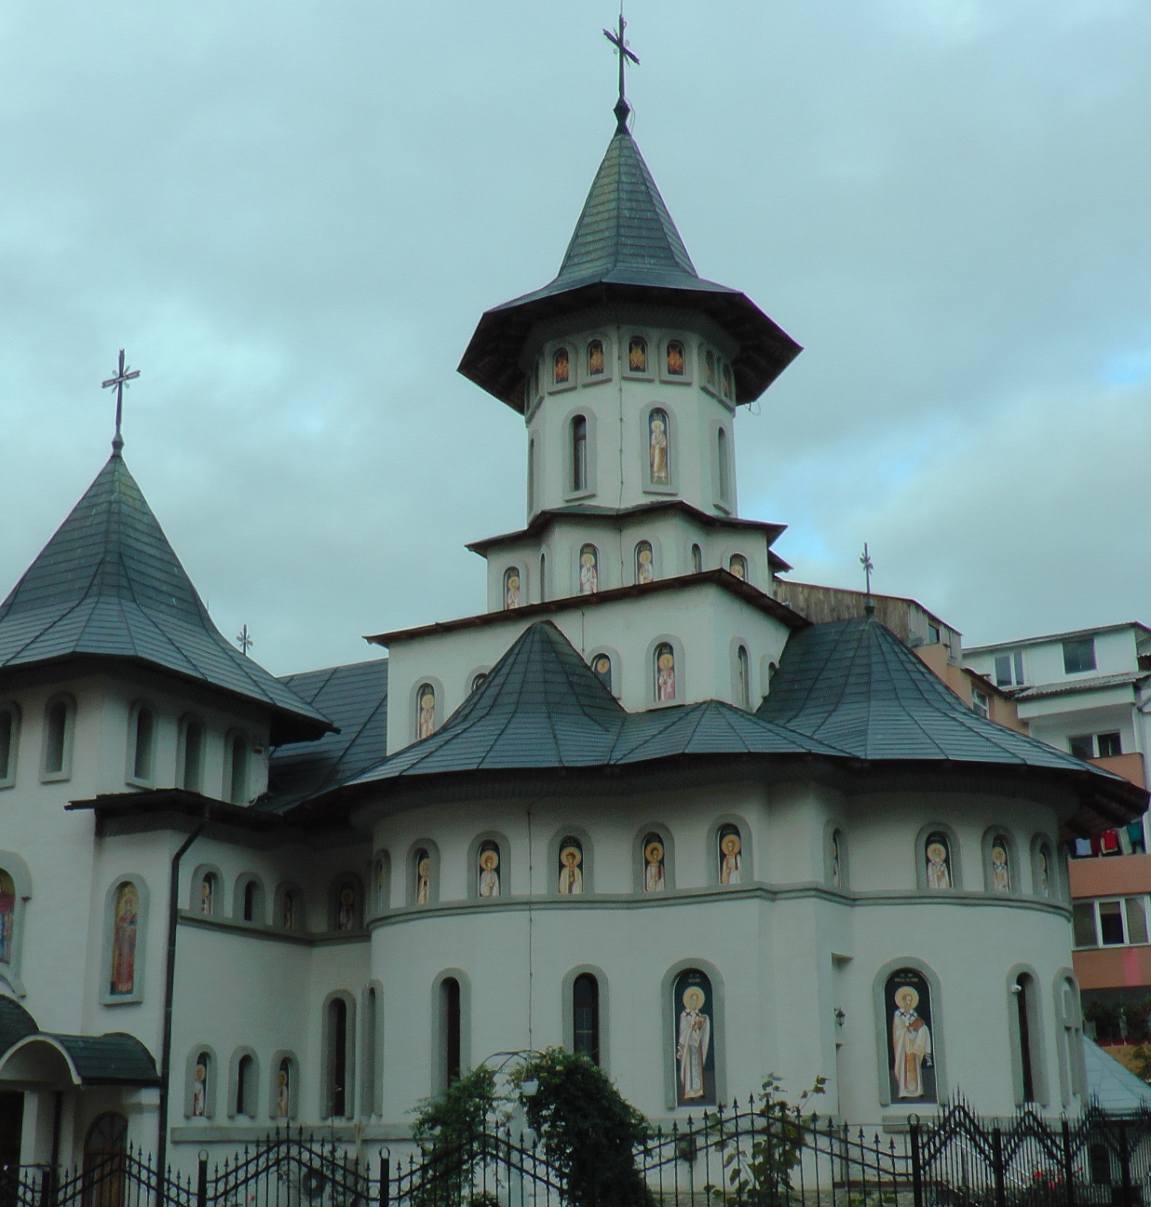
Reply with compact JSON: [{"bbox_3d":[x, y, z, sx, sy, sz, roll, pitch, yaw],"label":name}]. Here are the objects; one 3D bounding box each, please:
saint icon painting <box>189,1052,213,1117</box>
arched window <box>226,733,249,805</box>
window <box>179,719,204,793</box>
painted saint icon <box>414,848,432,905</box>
[{"bbox_3d":[-6.399,8.230,29.469,0.100,1.069,0.400,-11,-20,29],"label":"saint icon painting"},{"bbox_3d":[-6.221,3.021,31.399,0.200,1.349,0.500,-11,-20,28],"label":"arched window"},{"bbox_3d":[-6.838,2.700,30.361,0.200,1.349,0.499,-11,-20,28],"label":"window"},{"bbox_3d":[-2.560,4.618,29.064,0.417,0.956,0.100,-16,-23,39],"label":"painted saint icon"}]

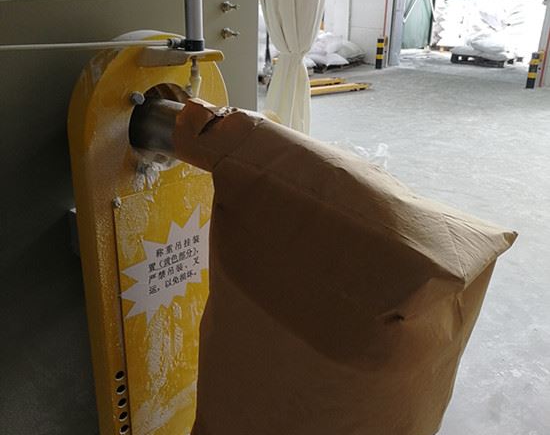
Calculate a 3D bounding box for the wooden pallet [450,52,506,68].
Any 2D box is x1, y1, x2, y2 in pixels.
[{"bbox_3d":[4.165,-3.086,11.084,1.000,0.152,1.200,18,29,34],"label":"wooden pallet"}]

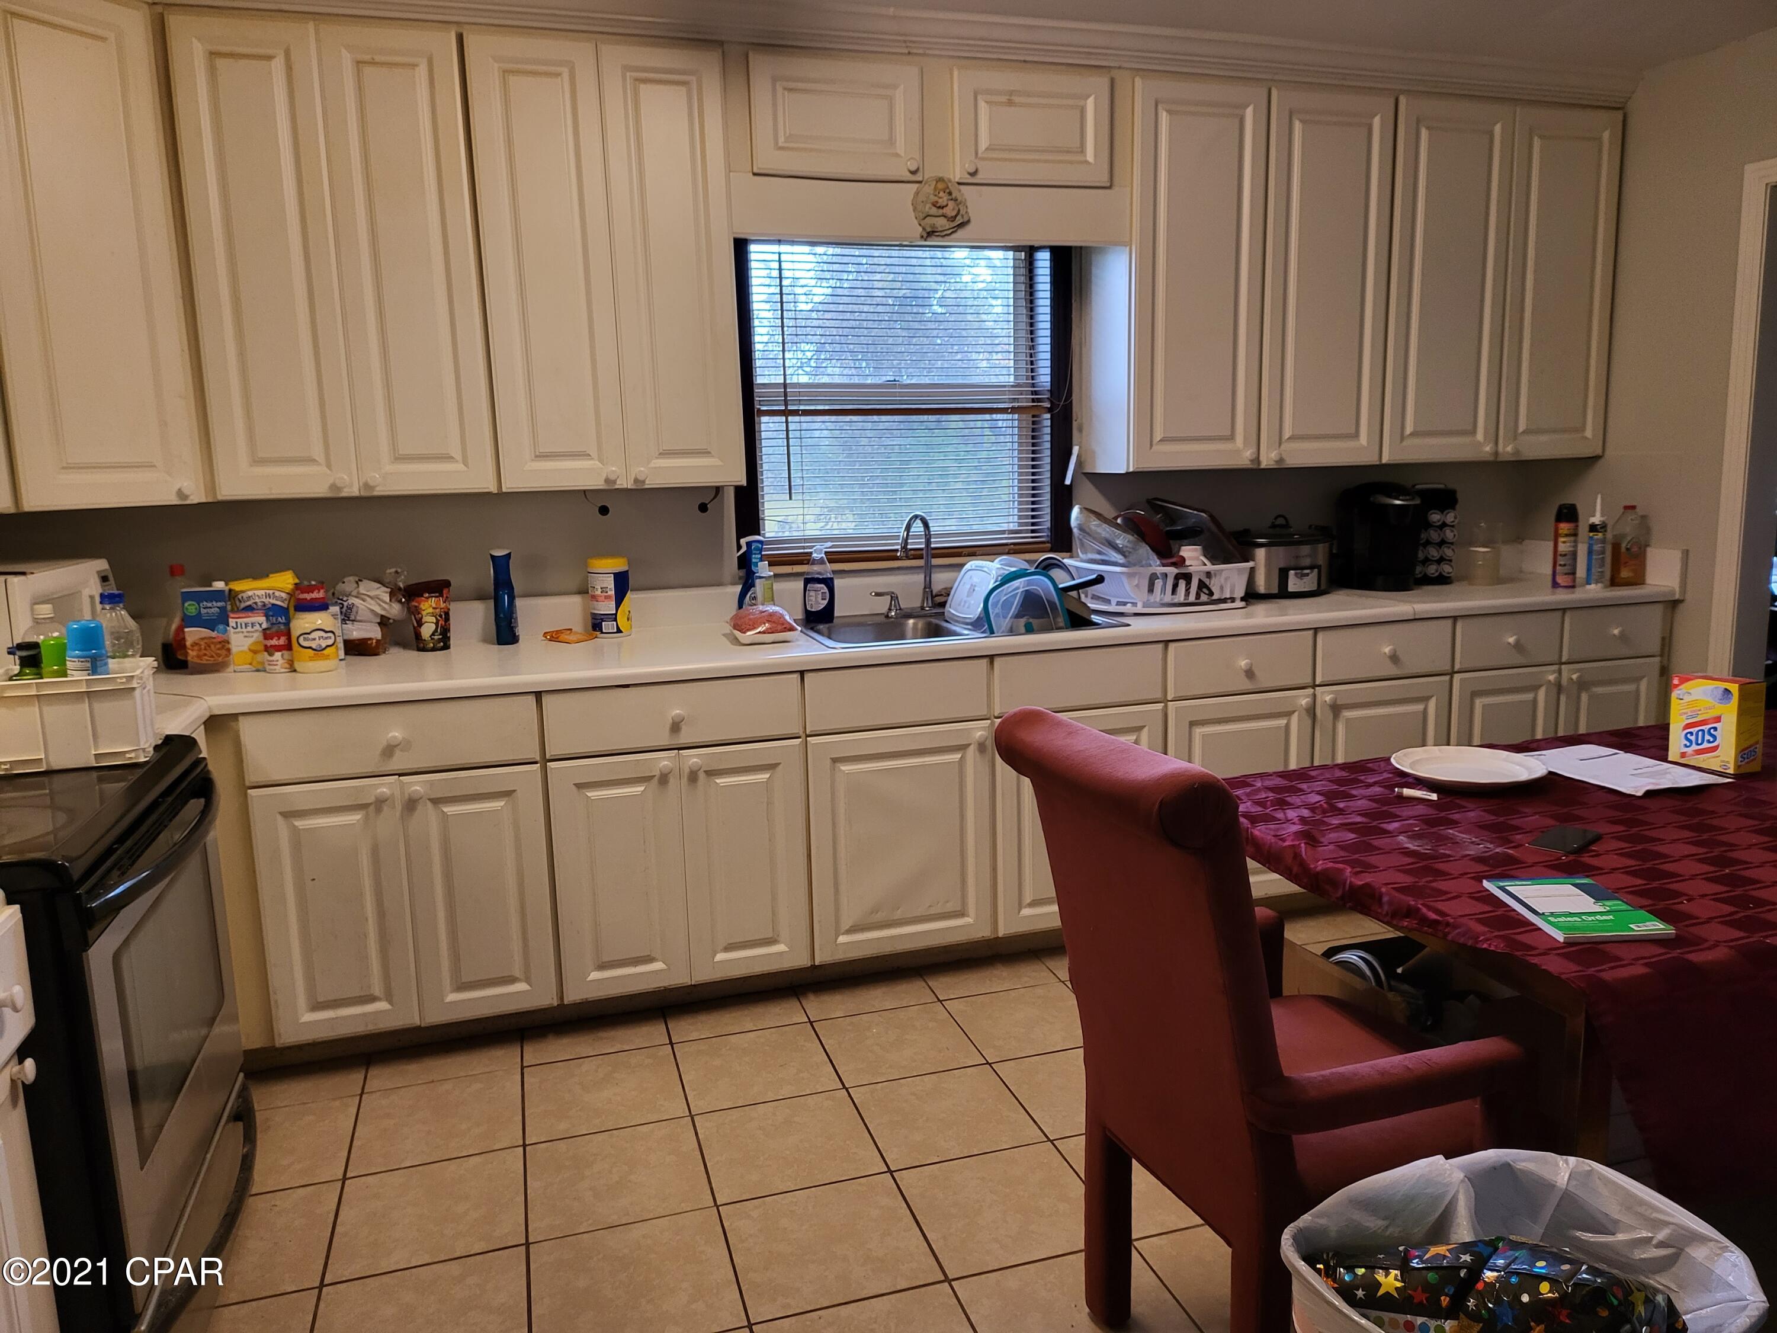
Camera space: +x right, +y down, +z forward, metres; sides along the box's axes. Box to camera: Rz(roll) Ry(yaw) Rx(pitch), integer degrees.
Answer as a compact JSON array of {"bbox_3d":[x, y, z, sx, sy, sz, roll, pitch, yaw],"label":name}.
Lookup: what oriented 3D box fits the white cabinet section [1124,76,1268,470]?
[{"bbox_3d":[0.842,-1.114,3.629,0.418,1.055,0.290,-5,10,-17],"label":"white cabinet section"}]

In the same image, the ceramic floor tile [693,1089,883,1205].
[{"bbox_3d":[-0.203,0.988,2.550,0.339,0.012,0.339,-5,10,-17],"label":"ceramic floor tile"}]

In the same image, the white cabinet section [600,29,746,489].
[{"bbox_3d":[-0.574,-1.000,3.201,0.299,1.055,0.290,-5,10,-17],"label":"white cabinet section"}]

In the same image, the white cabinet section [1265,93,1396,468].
[{"bbox_3d":[1.248,-1.146,3.751,0.424,1.055,0.290,-5,10,-17],"label":"white cabinet section"}]

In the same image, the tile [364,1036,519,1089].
[{"bbox_3d":[-1.018,0.919,2.846,0.330,0.010,0.191,-5,10,-17],"label":"tile"}]

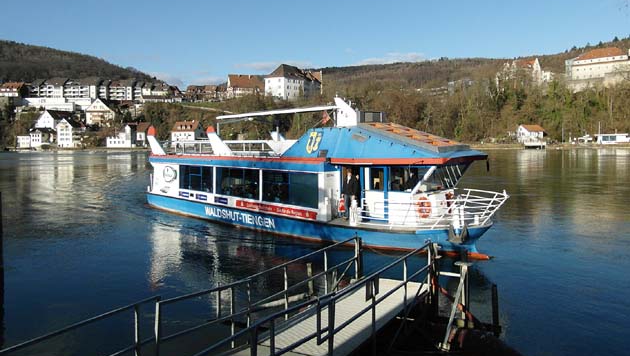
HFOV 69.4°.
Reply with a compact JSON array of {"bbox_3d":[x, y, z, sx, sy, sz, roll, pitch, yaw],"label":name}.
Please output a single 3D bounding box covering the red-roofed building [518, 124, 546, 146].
[{"bbox_3d":[108.488,-21.547,228.000,10.000,9.500,8.000,-1,4,-13],"label":"red-roofed building"}]

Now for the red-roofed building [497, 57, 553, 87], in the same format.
[{"bbox_3d":[115.110,-57.830,250.000,25.000,17.000,13.000,4,6,43],"label":"red-roofed building"}]

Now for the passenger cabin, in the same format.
[{"bbox_3d":[-1.513,-0.959,20.391,17.700,4.500,4.000,4,6,45],"label":"passenger cabin"}]

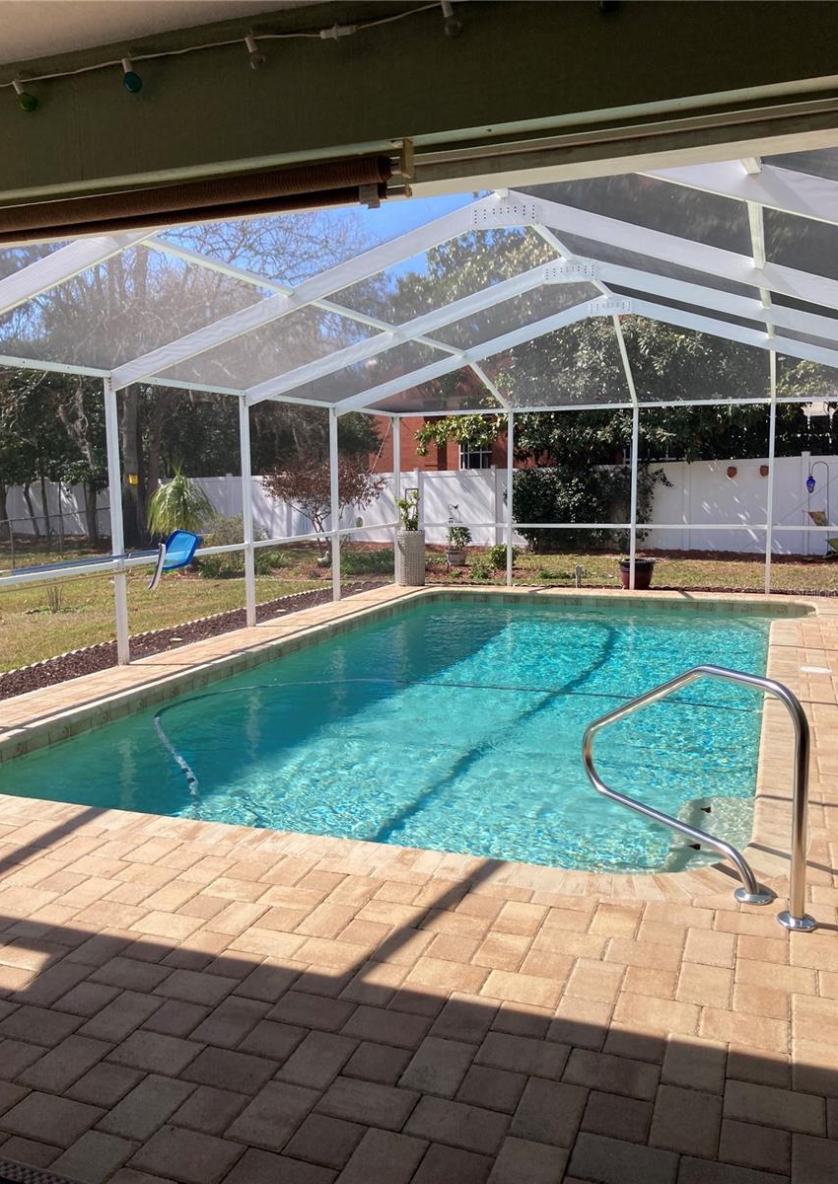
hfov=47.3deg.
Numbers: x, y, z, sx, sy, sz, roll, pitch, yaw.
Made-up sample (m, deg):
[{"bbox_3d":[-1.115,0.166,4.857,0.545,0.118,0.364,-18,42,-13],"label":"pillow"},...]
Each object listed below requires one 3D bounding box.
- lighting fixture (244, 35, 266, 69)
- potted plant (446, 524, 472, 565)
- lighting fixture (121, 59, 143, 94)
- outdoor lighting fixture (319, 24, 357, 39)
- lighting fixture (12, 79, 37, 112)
[{"bbox_3d":[-0.335,-1.096,1.947,0.040,0.080,0.040,-17,0,22],"label":"lighting fixture"},{"bbox_3d":[0.680,-0.817,16.700,0.440,0.760,0.420,-1,7,0],"label":"potted plant"},{"bbox_3d":[-0.614,-1.105,2.051,0.040,0.080,0.040,-16,1,22],"label":"lighting fixture"},{"bbox_3d":[-0.159,-1.099,1.880,0.078,0.027,0.025,2,7,20],"label":"outdoor lighting fixture"},{"bbox_3d":[-0.887,-1.115,2.153,0.040,0.080,0.040,-22,-1,22],"label":"lighting fixture"}]

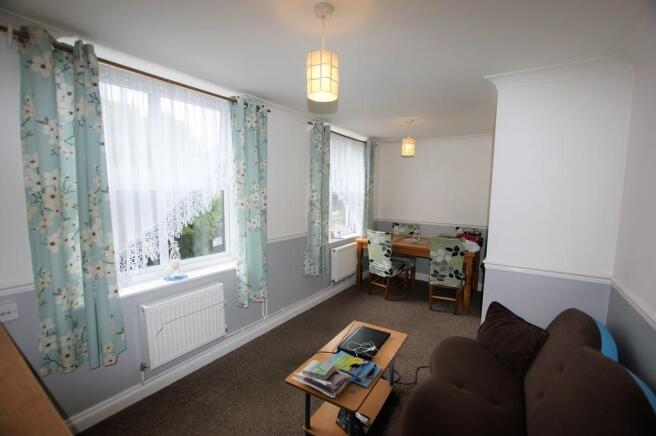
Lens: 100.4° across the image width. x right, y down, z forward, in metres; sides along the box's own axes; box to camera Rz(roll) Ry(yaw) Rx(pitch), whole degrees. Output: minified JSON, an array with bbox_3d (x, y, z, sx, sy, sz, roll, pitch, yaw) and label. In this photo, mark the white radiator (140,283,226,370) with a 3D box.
[{"bbox_3d":[-1.068,0.799,2.088,0.072,0.447,0.587,5,8,36],"label":"white radiator"}]

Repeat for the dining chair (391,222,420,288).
[{"bbox_3d":[1.200,0.580,4.466,0.435,0.942,0.465,5,8,36],"label":"dining chair"}]

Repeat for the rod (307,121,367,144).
[{"bbox_3d":[0.246,-1.079,3.599,0.033,0.036,1.567,5,8,36],"label":"rod"}]

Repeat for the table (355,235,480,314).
[{"bbox_3d":[1.296,0.721,3.998,1.583,0.765,0.810,5,8,36],"label":"table"}]

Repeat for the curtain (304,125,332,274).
[{"bbox_3d":[-0.112,-0.184,3.227,0.105,1.808,0.412,5,8,36],"label":"curtain"}]

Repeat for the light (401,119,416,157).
[{"bbox_3d":[1.039,-1.025,3.510,0.162,0.468,0.162,5,8,36],"label":"light"}]

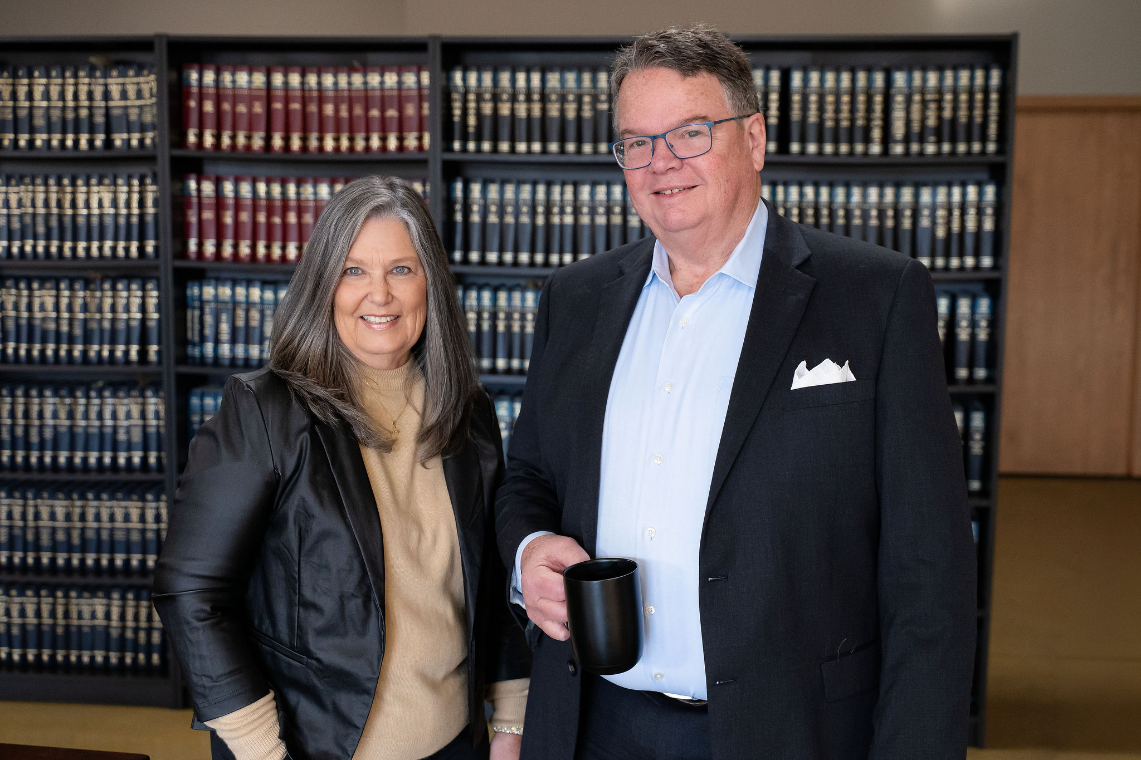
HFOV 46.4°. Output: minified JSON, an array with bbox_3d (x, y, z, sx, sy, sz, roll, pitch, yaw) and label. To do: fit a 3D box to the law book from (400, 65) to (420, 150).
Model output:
[{"bbox_3d":[-0.455,-0.795,3.949,0.057,0.249,0.185,1,7,5],"label":"law book"}]

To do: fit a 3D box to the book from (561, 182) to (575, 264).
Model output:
[{"bbox_3d":[-0.001,-0.465,3.970,0.045,0.249,0.178,1,7,5],"label":"book"}]

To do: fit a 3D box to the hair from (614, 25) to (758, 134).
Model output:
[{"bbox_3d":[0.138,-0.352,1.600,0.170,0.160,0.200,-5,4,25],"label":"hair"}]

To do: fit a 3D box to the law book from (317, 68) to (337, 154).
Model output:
[{"bbox_3d":[-0.699,-0.798,3.975,0.048,0.252,0.170,1,7,5],"label":"law book"}]

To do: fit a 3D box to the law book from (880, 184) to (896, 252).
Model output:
[{"bbox_3d":[0.907,-0.447,3.853,0.044,0.254,0.178,1,7,6],"label":"law book"}]

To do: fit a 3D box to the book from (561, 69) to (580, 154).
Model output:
[{"bbox_3d":[0.009,-0.784,3.932,0.052,0.249,0.178,1,7,5],"label":"book"}]

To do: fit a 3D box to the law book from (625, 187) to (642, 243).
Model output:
[{"bbox_3d":[0.191,-0.462,3.931,0.049,0.250,0.170,1,7,6],"label":"law book"}]

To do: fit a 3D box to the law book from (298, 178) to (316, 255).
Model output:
[{"bbox_3d":[-0.769,-0.486,4.020,0.047,0.249,0.170,1,7,5],"label":"law book"}]

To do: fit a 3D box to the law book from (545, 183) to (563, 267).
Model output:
[{"bbox_3d":[-0.037,-0.467,3.952,0.042,0.248,0.170,1,7,5],"label":"law book"}]

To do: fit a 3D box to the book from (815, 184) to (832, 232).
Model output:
[{"bbox_3d":[0.727,-0.451,3.870,0.044,0.254,0.178,1,7,6],"label":"book"}]

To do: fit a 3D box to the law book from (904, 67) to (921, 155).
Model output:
[{"bbox_3d":[0.971,-0.767,3.814,0.047,0.248,0.170,1,7,6],"label":"law book"}]

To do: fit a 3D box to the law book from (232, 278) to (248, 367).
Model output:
[{"bbox_3d":[-0.995,-0.182,4.127,0.045,0.262,0.175,1,7,5],"label":"law book"}]

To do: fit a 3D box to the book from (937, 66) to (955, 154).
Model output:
[{"bbox_3d":[1.064,-0.760,3.810,0.038,0.253,0.170,1,7,5],"label":"book"}]

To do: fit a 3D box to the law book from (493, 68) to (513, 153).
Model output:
[{"bbox_3d":[-0.187,-0.797,3.973,0.050,0.245,0.175,1,7,5],"label":"law book"}]

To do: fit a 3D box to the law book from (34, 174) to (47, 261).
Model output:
[{"bbox_3d":[-1.608,-0.508,4.147,0.045,0.254,0.175,1,7,5],"label":"law book"}]

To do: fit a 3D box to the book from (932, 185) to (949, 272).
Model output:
[{"bbox_3d":[1.059,-0.444,3.869,0.048,0.249,0.178,1,7,5],"label":"book"}]

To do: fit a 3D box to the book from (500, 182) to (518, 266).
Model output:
[{"bbox_3d":[-0.170,-0.466,3.967,0.049,0.250,0.170,1,7,6],"label":"book"}]

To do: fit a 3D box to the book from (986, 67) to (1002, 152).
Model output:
[{"bbox_3d":[1.198,-0.771,3.840,0.039,0.246,0.175,1,7,5],"label":"book"}]

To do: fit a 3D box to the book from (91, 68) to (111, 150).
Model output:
[{"bbox_3d":[-1.388,-0.815,4.038,0.052,0.254,0.178,1,7,6],"label":"book"}]

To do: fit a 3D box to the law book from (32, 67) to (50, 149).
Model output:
[{"bbox_3d":[-1.579,-0.825,4.069,0.051,0.248,0.170,1,7,6],"label":"law book"}]

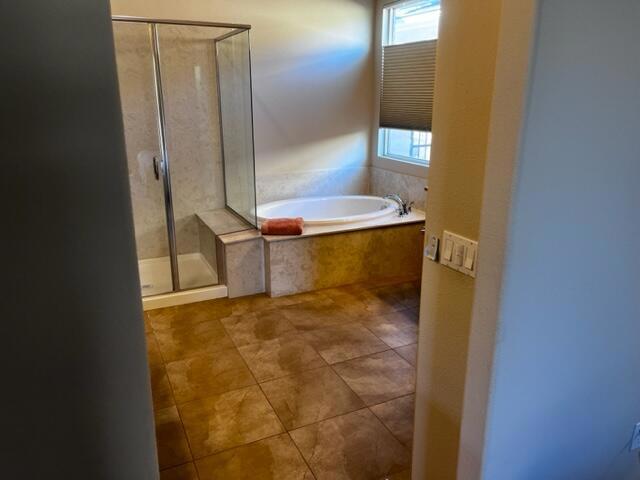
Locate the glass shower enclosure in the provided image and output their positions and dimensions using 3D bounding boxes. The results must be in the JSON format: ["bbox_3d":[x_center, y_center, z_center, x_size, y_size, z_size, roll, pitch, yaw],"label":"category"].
[{"bbox_3d":[-1.399,-0.689,4.084,1.496,2.066,1.102,-8,18,-24],"label":"glass shower enclosure"}]

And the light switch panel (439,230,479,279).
[{"bbox_3d":[0.447,0.045,1.562,0.015,0.116,0.163,-8,18,-24],"label":"light switch panel"}]

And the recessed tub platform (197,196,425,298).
[{"bbox_3d":[-0.050,-0.030,4.769,2.088,0.505,1.400,-8,18,-24],"label":"recessed tub platform"}]

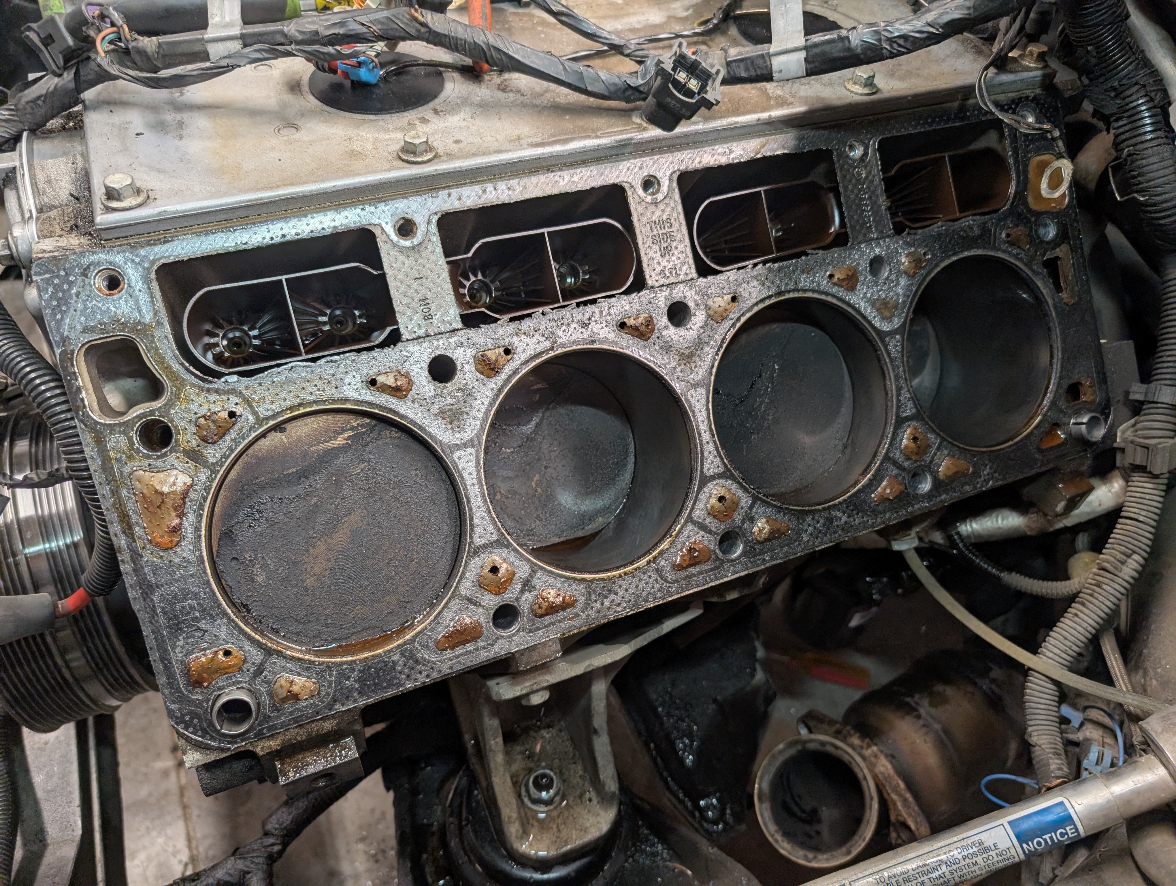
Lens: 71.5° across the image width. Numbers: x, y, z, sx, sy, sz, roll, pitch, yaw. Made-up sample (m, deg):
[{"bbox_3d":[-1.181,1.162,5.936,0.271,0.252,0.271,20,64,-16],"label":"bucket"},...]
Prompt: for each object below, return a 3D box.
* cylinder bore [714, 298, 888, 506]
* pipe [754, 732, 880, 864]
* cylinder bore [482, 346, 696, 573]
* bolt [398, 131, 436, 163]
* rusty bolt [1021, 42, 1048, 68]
[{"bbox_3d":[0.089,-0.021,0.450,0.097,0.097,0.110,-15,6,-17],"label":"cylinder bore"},{"bbox_3d":[0.153,0.229,0.518,0.075,0.065,0.075,-16,55,23],"label":"pipe"},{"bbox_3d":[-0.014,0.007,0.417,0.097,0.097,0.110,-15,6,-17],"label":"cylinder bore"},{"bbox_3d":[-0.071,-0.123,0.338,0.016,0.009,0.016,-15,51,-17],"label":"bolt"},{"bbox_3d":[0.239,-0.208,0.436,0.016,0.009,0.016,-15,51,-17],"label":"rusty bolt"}]

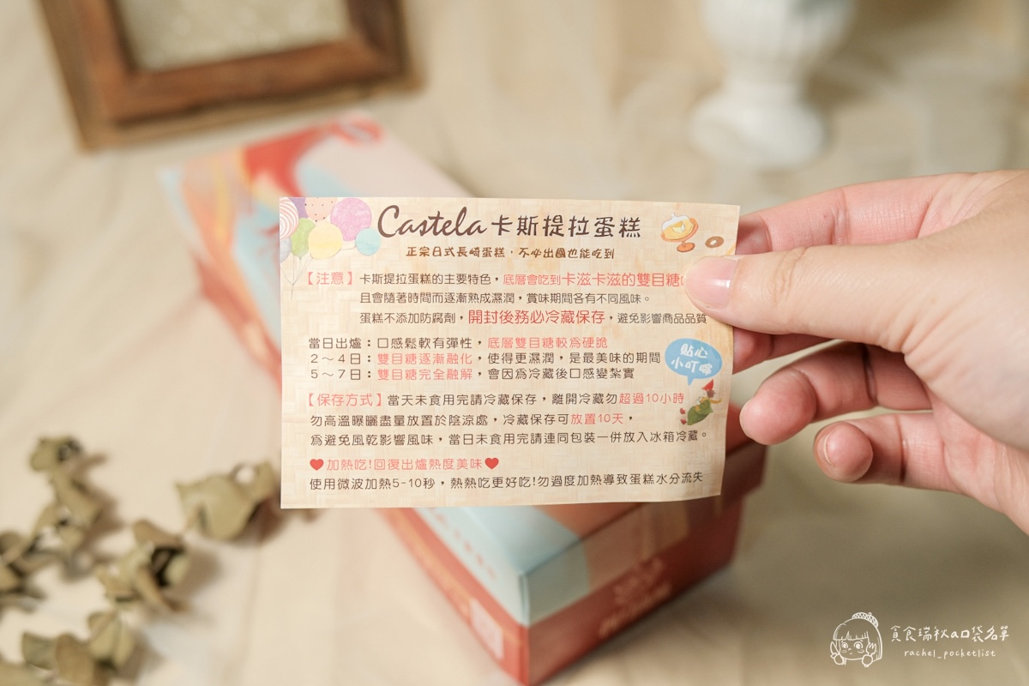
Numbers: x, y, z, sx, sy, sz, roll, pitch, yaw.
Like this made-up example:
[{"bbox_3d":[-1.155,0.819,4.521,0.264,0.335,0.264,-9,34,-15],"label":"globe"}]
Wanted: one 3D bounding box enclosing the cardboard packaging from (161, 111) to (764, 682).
[{"bbox_3d":[-0.037,0.002,0.437,0.102,0.068,0.280,-24,45,-27],"label":"cardboard packaging"}]

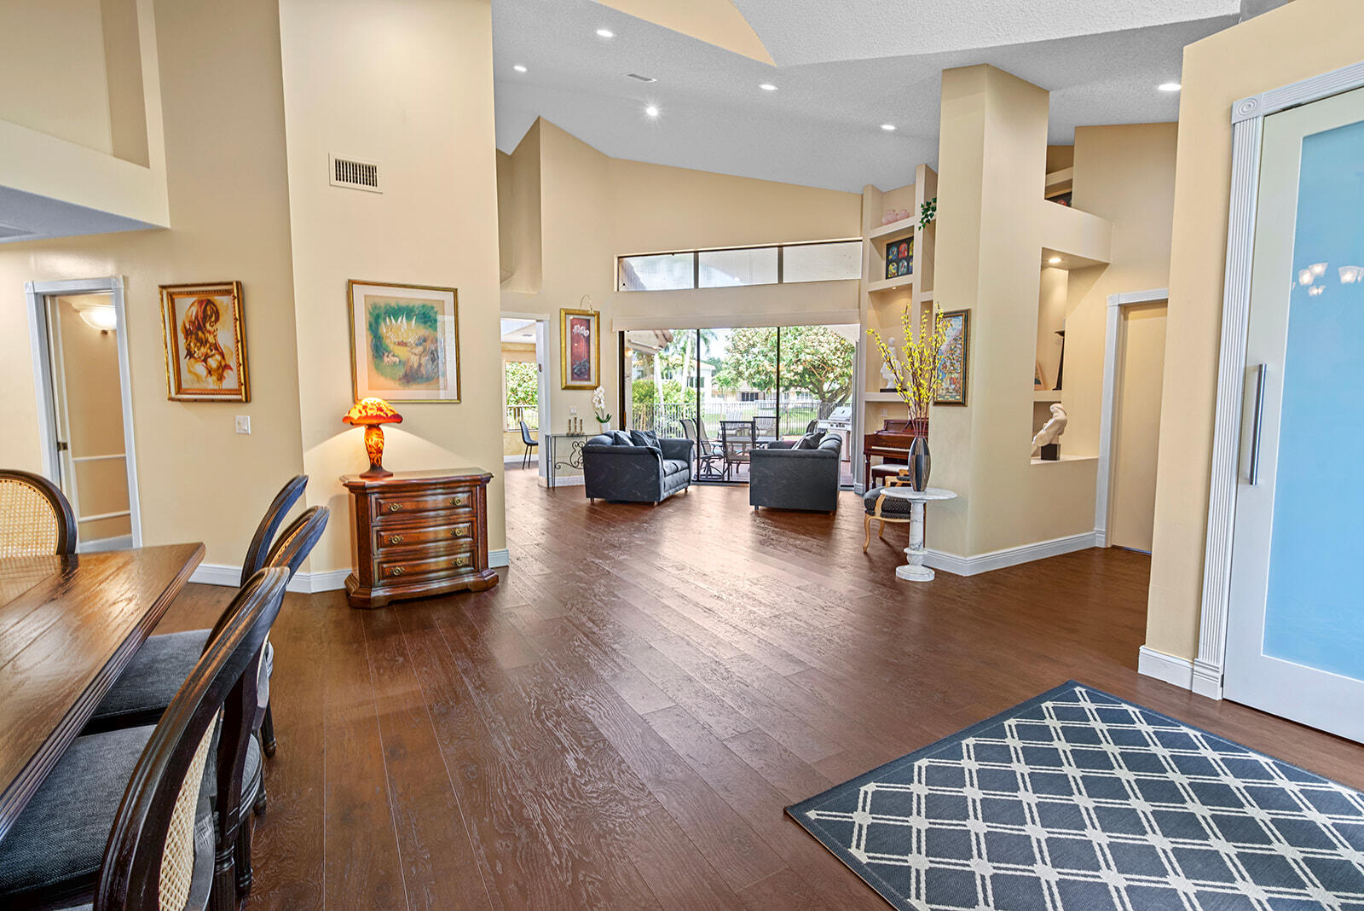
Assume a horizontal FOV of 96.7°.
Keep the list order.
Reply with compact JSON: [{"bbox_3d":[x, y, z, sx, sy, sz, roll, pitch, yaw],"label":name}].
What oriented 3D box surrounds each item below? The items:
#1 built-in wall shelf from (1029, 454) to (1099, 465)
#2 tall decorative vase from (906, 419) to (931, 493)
[{"bbox_3d":[2.986,0.050,4.984,1.000,0.035,0.340,-3,6,-30],"label":"built-in wall shelf"},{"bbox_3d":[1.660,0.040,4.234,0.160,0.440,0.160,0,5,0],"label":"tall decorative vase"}]

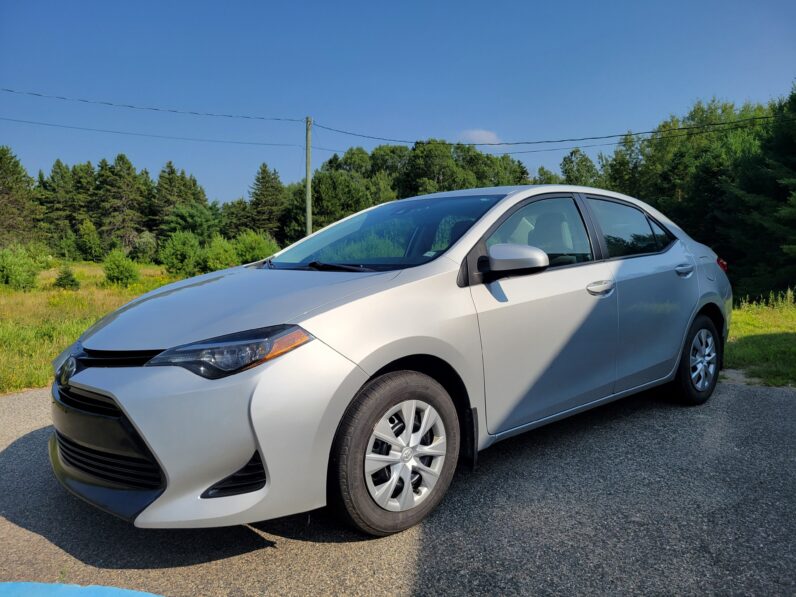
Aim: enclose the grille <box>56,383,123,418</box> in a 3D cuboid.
[{"bbox_3d":[-1.230,0.356,2.321,0.110,0.095,0.760,-5,5,-41],"label":"grille"}]

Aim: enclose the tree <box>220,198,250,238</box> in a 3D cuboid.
[{"bbox_3d":[-11.419,-4.782,41.807,2.110,4.370,2.000,0,5,0],"label":"tree"}]

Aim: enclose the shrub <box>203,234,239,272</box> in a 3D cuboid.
[{"bbox_3d":[-6.698,-1.712,22.500,1.400,1.450,1.350,-2,6,-16],"label":"shrub"}]

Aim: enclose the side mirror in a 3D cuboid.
[{"bbox_3d":[0.497,-0.164,2.477,0.150,0.150,0.235,-5,8,-41],"label":"side mirror"}]

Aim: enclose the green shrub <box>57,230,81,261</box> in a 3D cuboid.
[{"bbox_3d":[-22.046,-3.467,39.906,1.610,2.130,1.530,0,5,0],"label":"green shrub"}]

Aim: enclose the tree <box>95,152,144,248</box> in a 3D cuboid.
[{"bbox_3d":[-21.358,-6.923,45.648,3.690,8.000,3.510,0,5,0],"label":"tree"}]

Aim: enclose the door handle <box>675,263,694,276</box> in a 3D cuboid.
[{"bbox_3d":[1.835,-0.181,3.834,0.230,0.065,0.060,-5,5,-41],"label":"door handle"}]

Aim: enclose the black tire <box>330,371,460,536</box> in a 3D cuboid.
[{"bbox_3d":[-0.024,0.594,2.370,0.634,0.634,0.210,-5,5,-41],"label":"black tire"}]

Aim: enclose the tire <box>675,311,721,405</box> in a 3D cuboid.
[{"bbox_3d":[2.011,0.412,4.136,0.634,0.634,0.210,-5,5,-41],"label":"tire"}]

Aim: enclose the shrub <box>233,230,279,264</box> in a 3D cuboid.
[{"bbox_3d":[-5.937,-2.070,25.000,1.950,1.600,1.800,-1,6,-13],"label":"shrub"}]

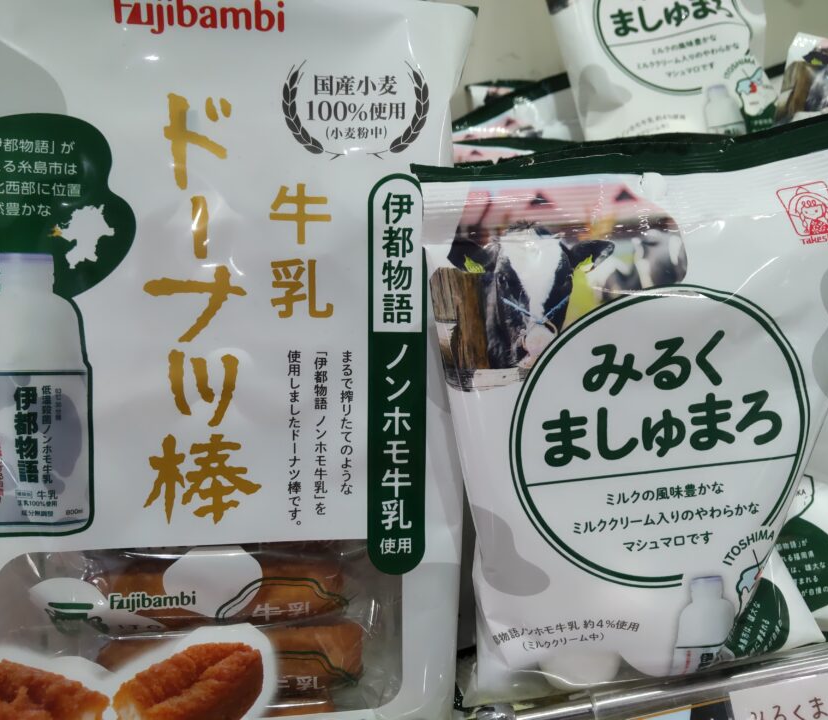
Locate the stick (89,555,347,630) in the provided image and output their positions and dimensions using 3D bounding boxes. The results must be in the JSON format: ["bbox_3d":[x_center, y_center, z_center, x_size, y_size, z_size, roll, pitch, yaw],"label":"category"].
[{"bbox_3d":[-0.067,0.081,0.235,0.086,0.020,0.020,-3,2,-3],"label":"stick"}]

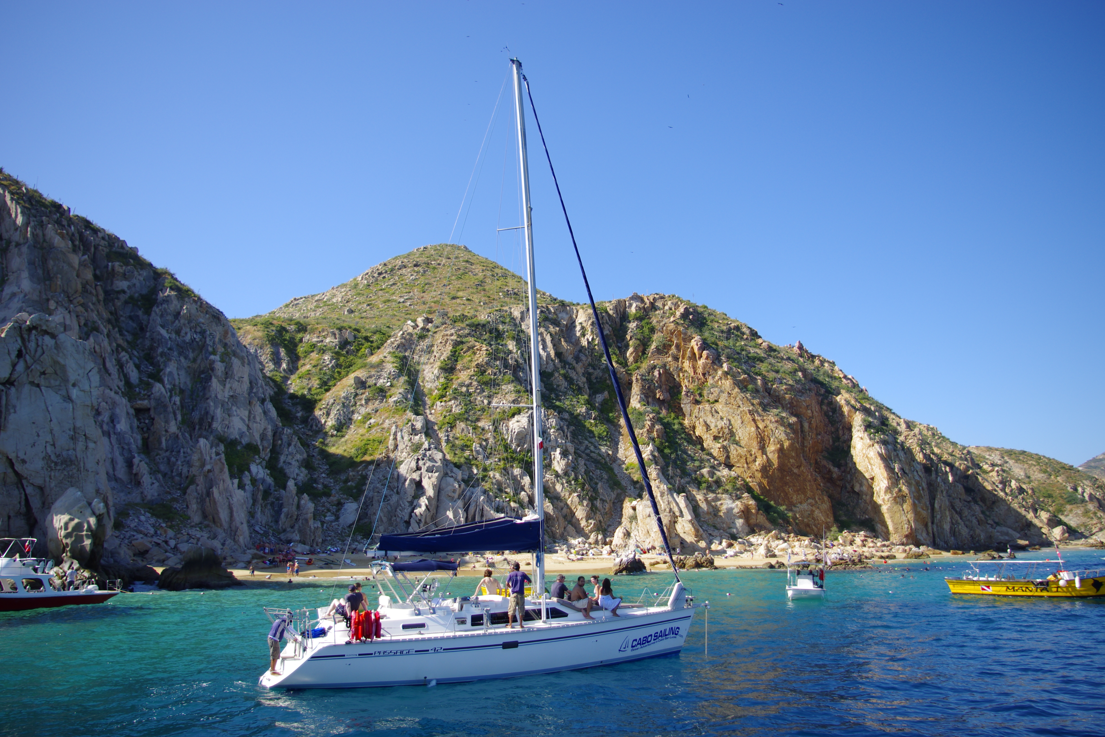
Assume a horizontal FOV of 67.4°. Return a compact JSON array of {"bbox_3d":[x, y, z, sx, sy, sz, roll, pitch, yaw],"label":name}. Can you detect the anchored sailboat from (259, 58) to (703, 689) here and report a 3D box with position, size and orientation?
[{"bbox_3d":[-1.397,-0.806,24.675,13.150,18.773,4.270,5,-14,-26],"label":"anchored sailboat"}]

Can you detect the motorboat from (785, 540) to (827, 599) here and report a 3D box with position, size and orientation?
[{"bbox_3d":[15.901,12.745,52.637,2.400,3.600,6.600,-4,-13,16],"label":"motorboat"}]

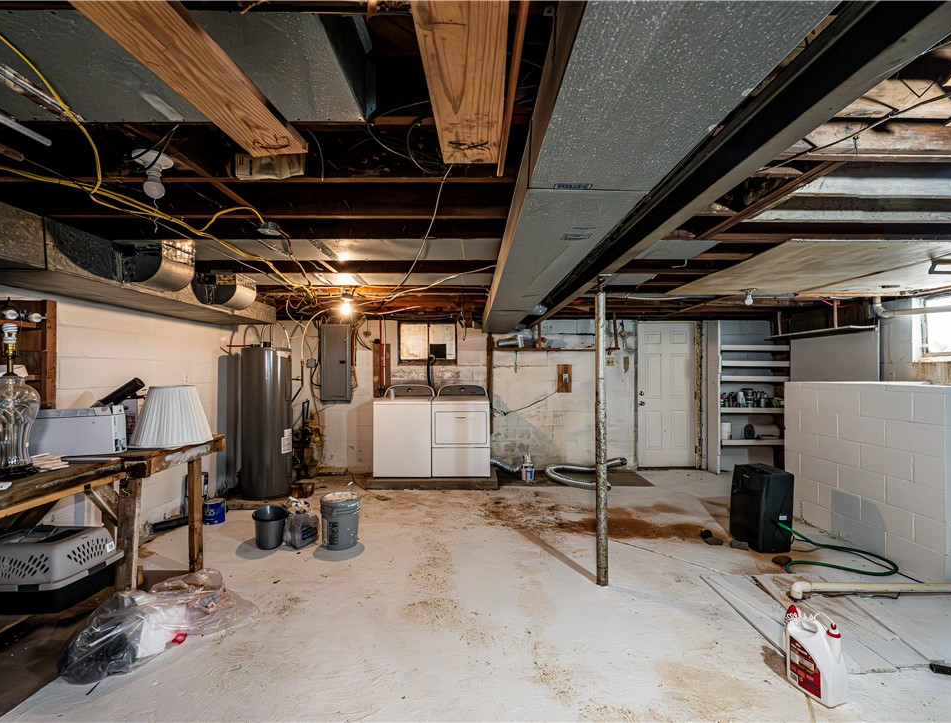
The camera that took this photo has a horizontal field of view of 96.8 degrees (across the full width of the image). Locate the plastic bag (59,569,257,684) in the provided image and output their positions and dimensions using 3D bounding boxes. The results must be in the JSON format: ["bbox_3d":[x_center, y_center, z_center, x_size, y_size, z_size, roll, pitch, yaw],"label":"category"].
[{"bbox_3d":[-1.600,1.260,2.170,0.470,0.260,0.720,0,-1,28],"label":"plastic bag"}]

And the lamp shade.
[{"bbox_3d":[-2.090,0.375,2.930,0.450,0.375,0.450,0,-1,0],"label":"lamp shade"}]

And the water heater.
[{"bbox_3d":[-2.217,0.624,4.500,0.495,1.540,0.495,0,-1,14],"label":"water heater"}]

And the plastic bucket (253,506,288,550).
[{"bbox_3d":[-1.615,1.321,3.319,0.265,0.255,0.265,0,-1,0],"label":"plastic bucket"}]

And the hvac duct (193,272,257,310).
[{"bbox_3d":[-1.965,-0.575,3.430,0.240,0.270,0.300,0,-1,0],"label":"hvac duct"}]

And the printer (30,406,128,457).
[{"bbox_3d":[-2.294,0.411,2.444,0.420,0.235,0.220,0,-1,-17],"label":"printer"}]

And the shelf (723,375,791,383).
[{"bbox_3d":[3.665,0.234,5.660,0.900,0.070,0.290,0,-1,0],"label":"shelf"}]

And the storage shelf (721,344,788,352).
[{"bbox_3d":[3.665,-0.170,5.660,0.900,0.070,0.290,0,-1,0],"label":"storage shelf"}]

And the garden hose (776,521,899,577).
[{"bbox_3d":[2.510,1.300,3.030,0.780,0.200,0.500,0,-1,0],"label":"garden hose"}]

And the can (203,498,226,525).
[{"bbox_3d":[-2.376,1.359,3.833,0.168,0.194,0.168,0,-1,-17],"label":"can"}]

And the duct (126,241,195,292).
[{"bbox_3d":[-1.965,-0.603,2.650,0.240,0.280,0.300,0,-1,0],"label":"duct"}]

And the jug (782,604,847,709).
[{"bbox_3d":[1.468,1.264,1.828,0.112,0.320,0.178,0,-1,-22],"label":"jug"}]

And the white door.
[{"bbox_3d":[2.640,0.455,5.820,0.800,2.000,0.060,0,-1,0],"label":"white door"}]

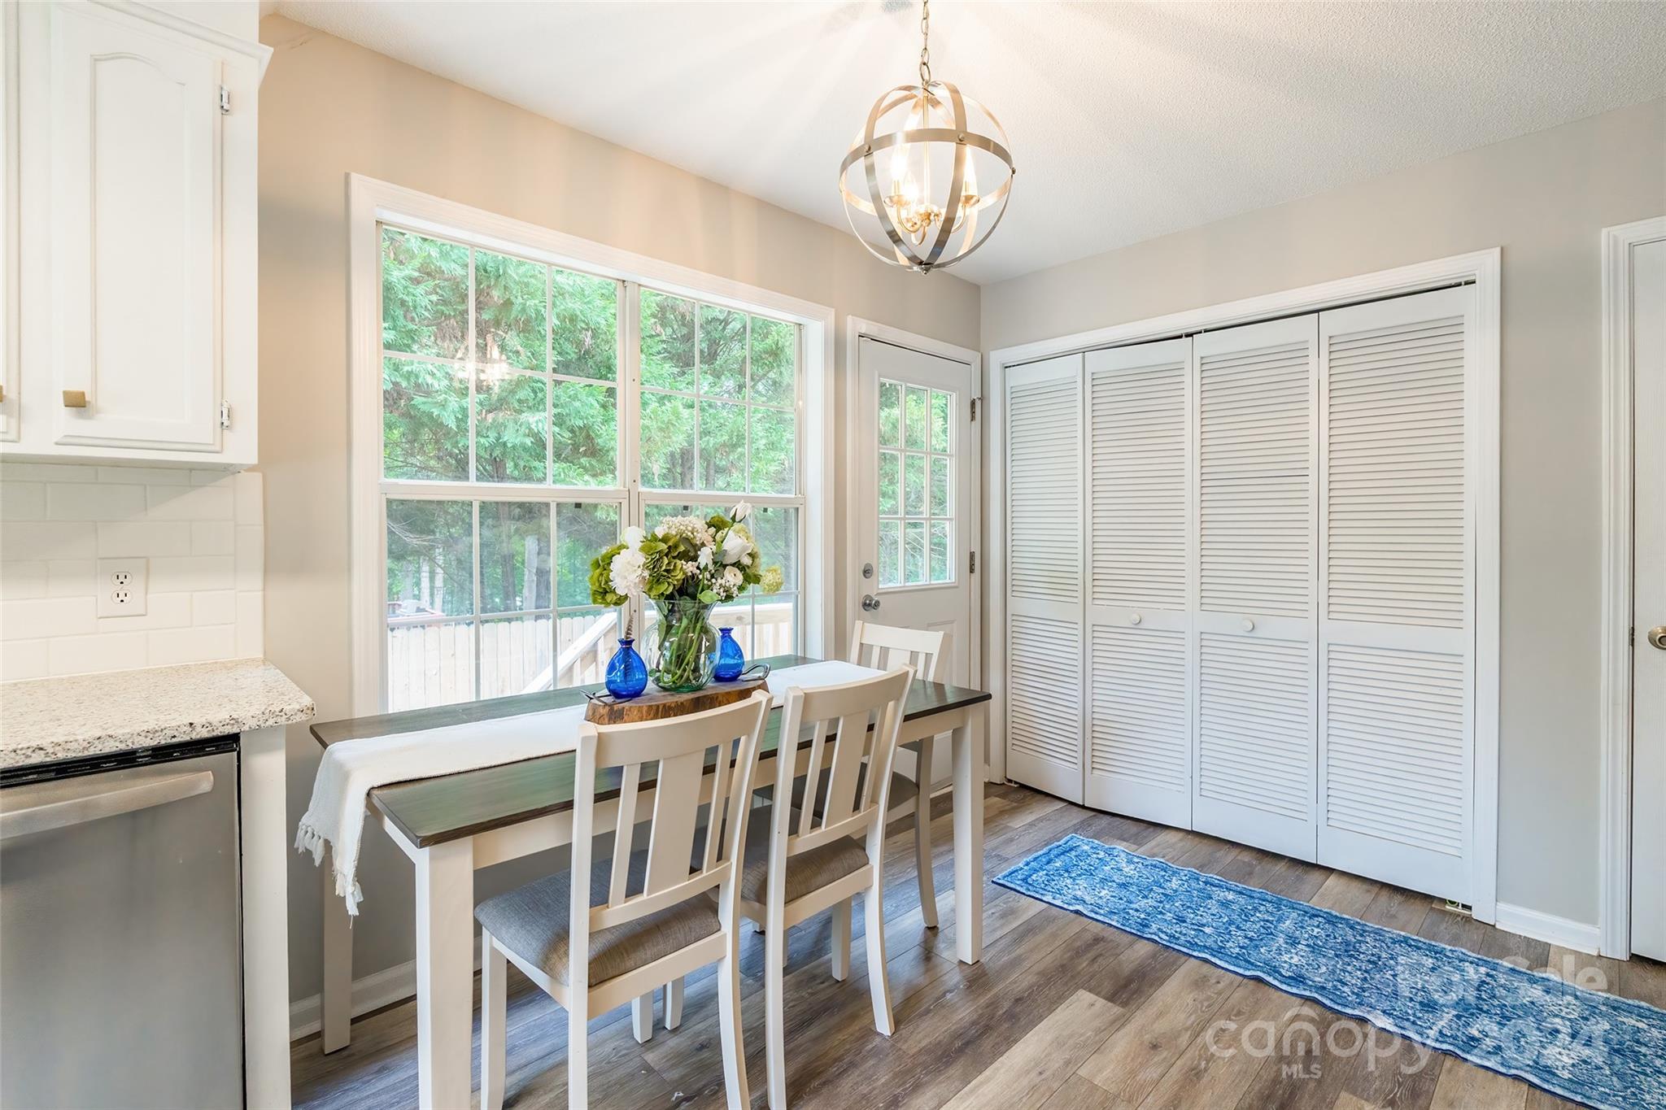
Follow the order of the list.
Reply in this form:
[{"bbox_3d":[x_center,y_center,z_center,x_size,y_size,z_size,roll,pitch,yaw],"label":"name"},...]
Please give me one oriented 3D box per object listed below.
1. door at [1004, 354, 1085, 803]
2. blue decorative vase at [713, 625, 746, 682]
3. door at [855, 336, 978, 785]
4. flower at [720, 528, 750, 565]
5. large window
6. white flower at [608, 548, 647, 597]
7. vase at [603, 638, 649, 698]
[{"bbox_3d":[1.011,0.107,3.526,0.035,2.040,0.440,-1,1,-37],"label":"door"},{"bbox_3d":[-0.306,0.287,2.160,0.108,0.156,0.108,0,1,0],"label":"blue decorative vase"},{"bbox_3d":[0.387,0.117,3.403,0.785,2.050,0.045,-1,2,-43],"label":"door"},{"bbox_3d":[-0.268,-0.021,2.030,0.082,0.100,0.080,-1,1,-20],"label":"flower"},{"bbox_3d":[-0.671,-0.192,2.531,1.520,1.450,0.090,-1,2,-43],"label":"large window"},{"bbox_3d":[-0.547,0.047,1.970,0.104,0.125,0.095,0,1,3],"label":"white flower"},{"bbox_3d":[-0.538,0.293,1.928,0.112,0.155,0.112,-1,2,-43],"label":"vase"}]

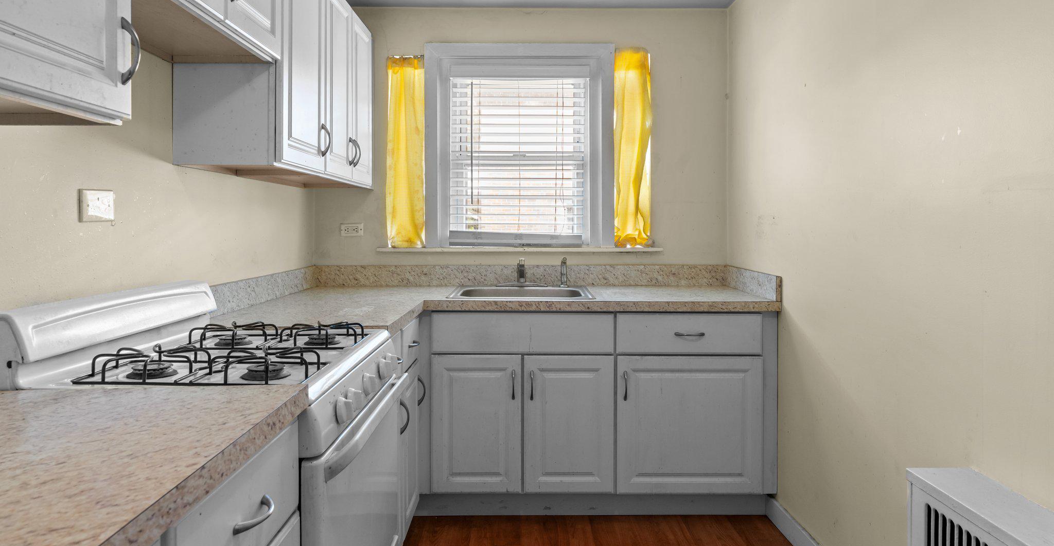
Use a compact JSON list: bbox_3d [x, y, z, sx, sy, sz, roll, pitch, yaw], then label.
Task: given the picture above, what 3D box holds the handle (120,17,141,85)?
[{"bbox_3d":[-0.716,-0.401,1.165,0.032,0.120,0.013,0,3,-1],"label":"handle"}]

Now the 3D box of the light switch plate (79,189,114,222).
[{"bbox_3d":[-1.071,-0.167,1.605,0.009,0.079,0.122,0,3,-1],"label":"light switch plate"}]

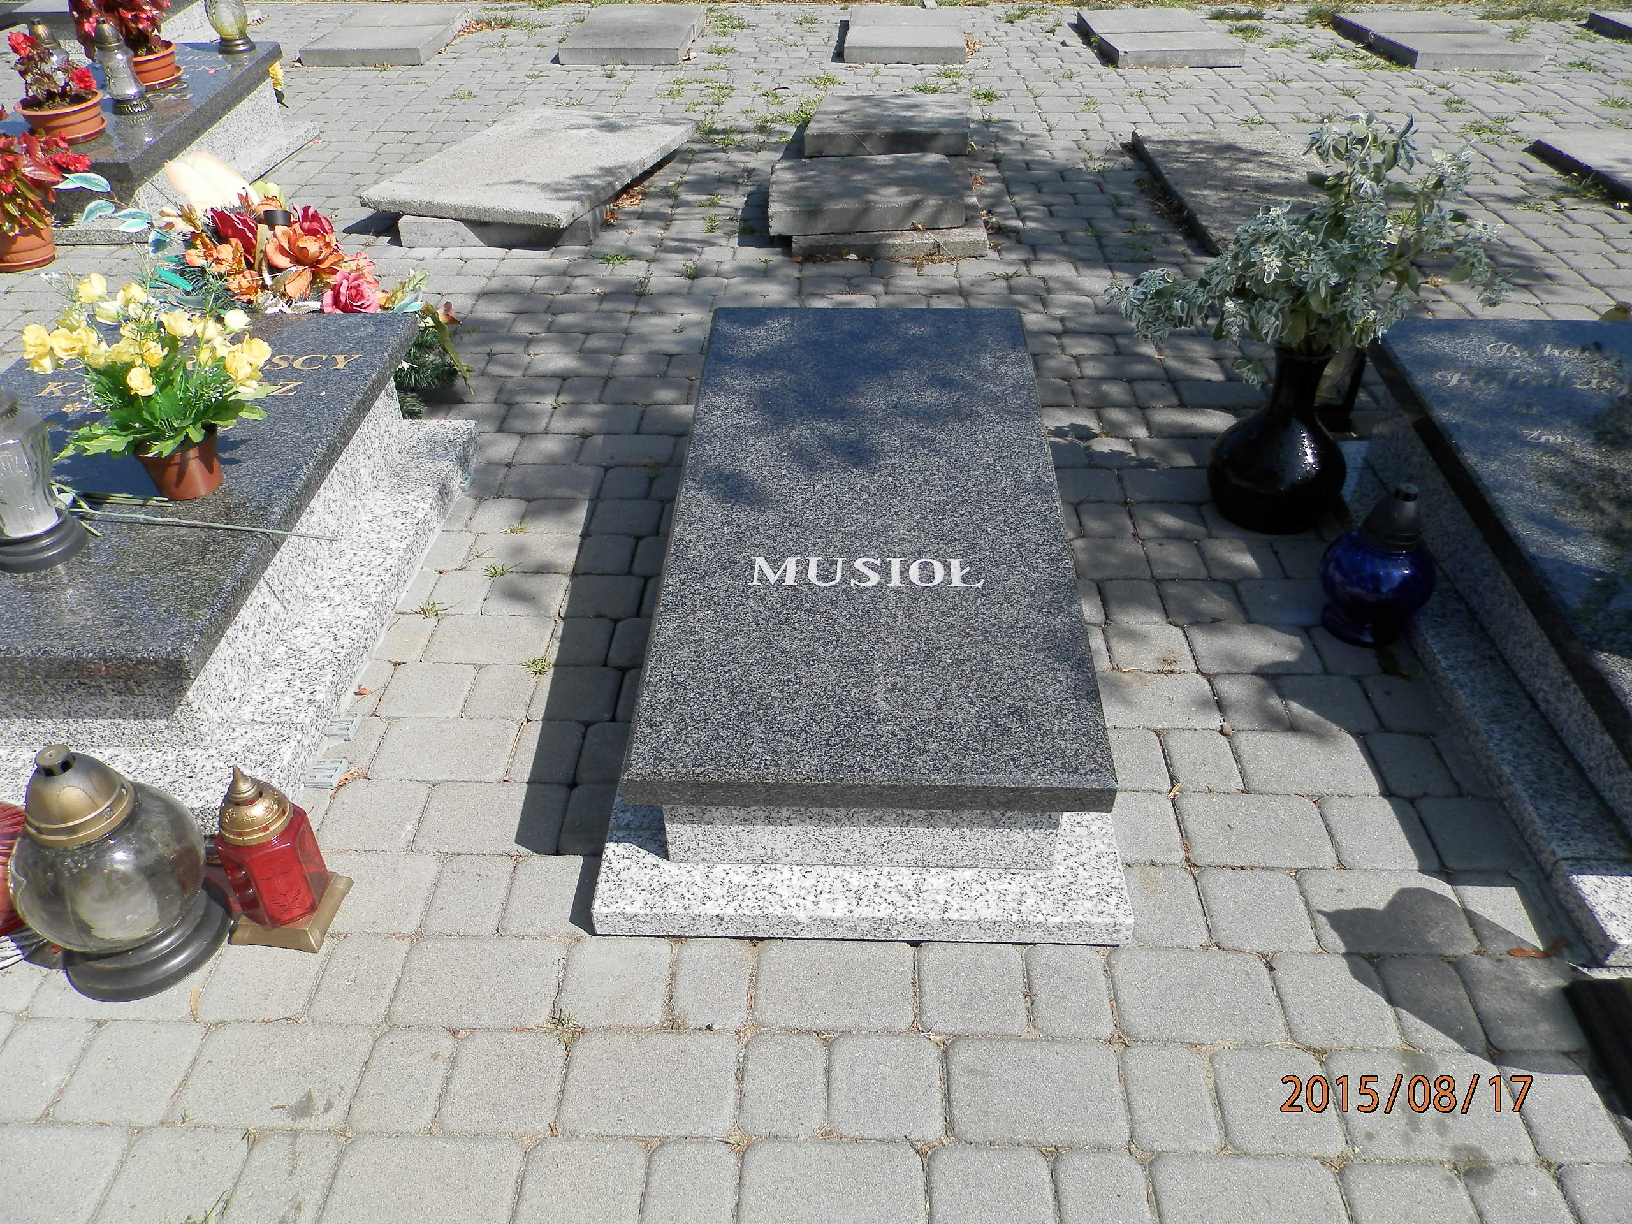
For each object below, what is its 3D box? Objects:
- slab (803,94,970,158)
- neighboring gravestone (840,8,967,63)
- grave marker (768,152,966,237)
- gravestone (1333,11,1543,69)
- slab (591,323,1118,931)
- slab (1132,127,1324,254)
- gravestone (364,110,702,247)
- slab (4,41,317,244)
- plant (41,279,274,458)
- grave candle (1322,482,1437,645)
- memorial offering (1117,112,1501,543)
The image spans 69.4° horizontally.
[{"bbox_3d":[0.240,-1.616,3.906,0.515,0.067,0.498,3,36,4],"label":"slab"},{"bbox_3d":[0.407,-2.701,5.504,0.522,0.068,0.997,1,36,2],"label":"neighboring gravestone"},{"bbox_3d":[0.131,-1.172,3.297,0.512,0.068,0.504,-1,36,-1],"label":"grave marker"},{"bbox_3d":[2.786,-2.603,5.365,0.520,0.066,0.975,0,36,1],"label":"gravestone"},{"bbox_3d":[0.071,-0.087,1.720,0.609,0.304,1.150,1,36,1],"label":"slab"},{"bbox_3d":[1.325,-1.267,3.549,0.515,0.051,1.161,1,36,2],"label":"slab"},{"bbox_3d":[-0.836,-1.350,3.600,0.602,0.131,1.161,9,37,12],"label":"gravestone"},{"bbox_3d":[-2.078,-1.468,3.607,0.602,0.318,1.128,1,36,2],"label":"slab"},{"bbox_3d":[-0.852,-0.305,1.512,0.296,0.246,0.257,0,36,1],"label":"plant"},{"bbox_3d":[0.857,-0.076,1.761,0.175,0.235,0.175,0,36,1],"label":"grave candle"},{"bbox_3d":[0.820,-0.449,1.933,0.591,0.635,0.471,0,36,1],"label":"memorial offering"}]

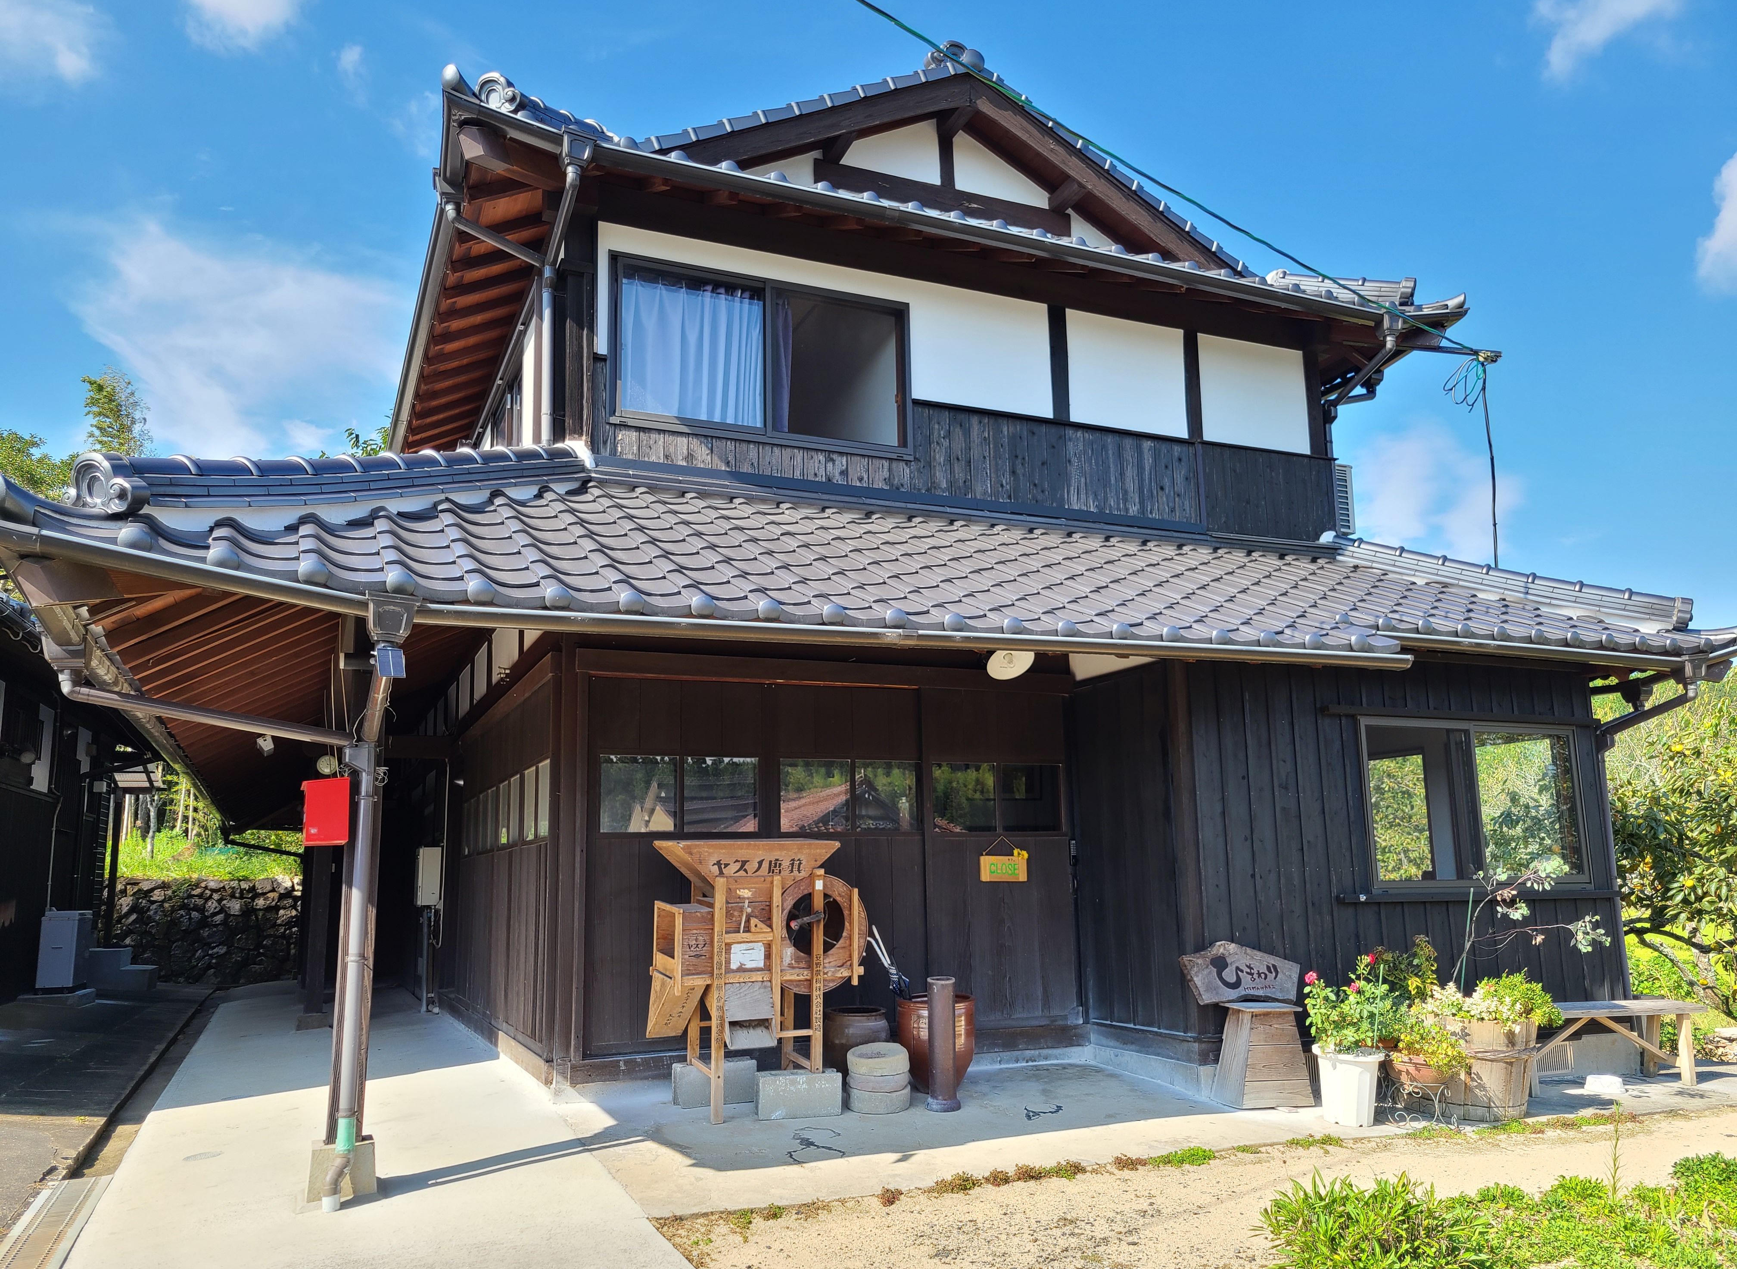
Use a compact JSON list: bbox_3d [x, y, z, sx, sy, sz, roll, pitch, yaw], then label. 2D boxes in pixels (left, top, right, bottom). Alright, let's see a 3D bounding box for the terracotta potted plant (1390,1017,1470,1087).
[{"bbox_3d":[2.582,1.931,6.017,0.360,0.290,0.350,4,-12,-23],"label":"terracotta potted plant"}]

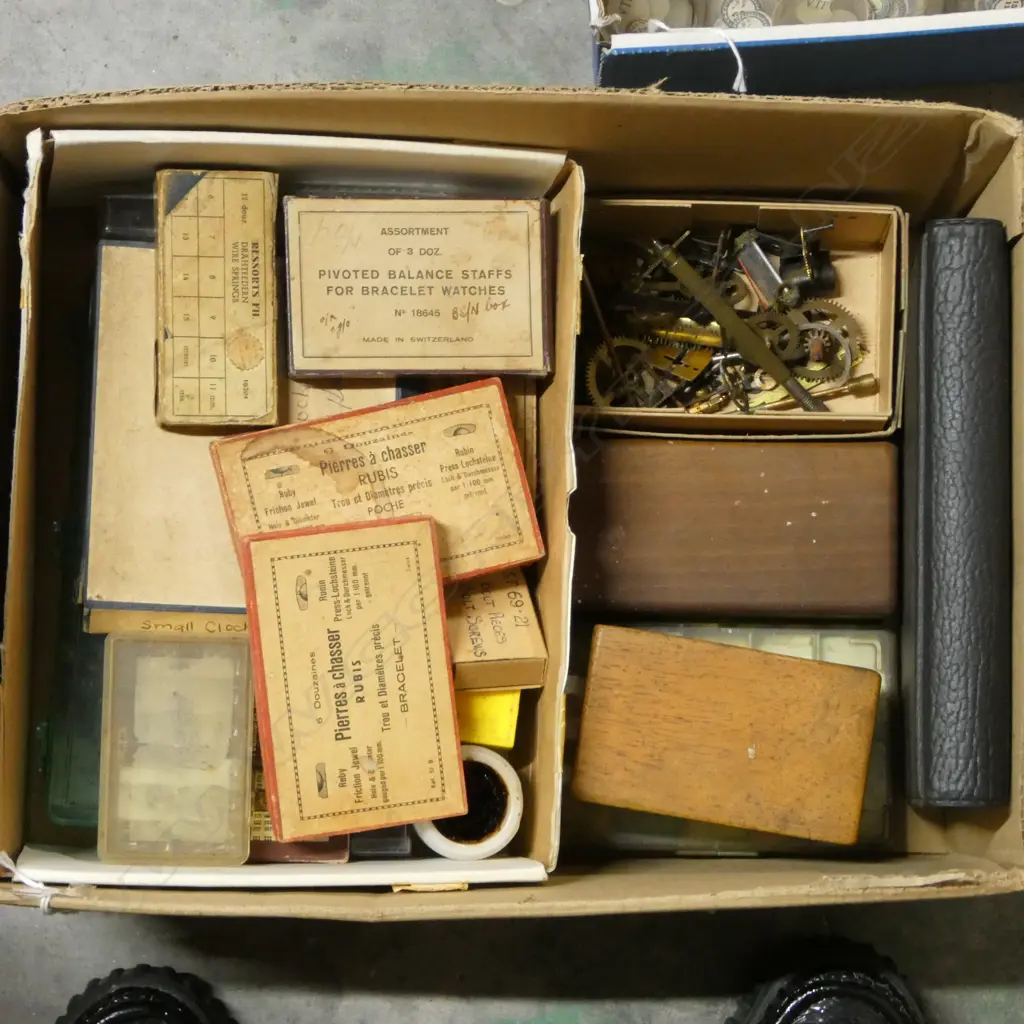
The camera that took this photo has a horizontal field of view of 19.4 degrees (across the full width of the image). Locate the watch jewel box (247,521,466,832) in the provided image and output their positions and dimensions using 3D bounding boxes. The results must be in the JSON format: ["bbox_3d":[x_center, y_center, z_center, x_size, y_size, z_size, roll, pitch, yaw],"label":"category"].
[{"bbox_3d":[-0.062,0.066,1.209,0.076,0.018,0.119,-8,86,1],"label":"watch jewel box"}]

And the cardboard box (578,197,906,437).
[{"bbox_3d":[0.096,-0.080,1.305,0.141,0.070,0.099,0,86,2],"label":"cardboard box"}]

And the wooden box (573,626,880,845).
[{"bbox_3d":[0.090,0.095,1.272,0.119,0.045,0.073,9,86,2],"label":"wooden box"}]

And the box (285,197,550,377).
[{"bbox_3d":[-0.038,-0.092,1.239,0.108,0.018,0.073,0,86,2],"label":"box"}]

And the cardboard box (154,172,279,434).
[{"bbox_3d":[-0.121,-0.087,1.240,0.050,0.020,0.105,0,86,2],"label":"cardboard box"}]

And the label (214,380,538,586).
[{"bbox_3d":[-0.054,-0.004,1.224,0.119,0.018,0.075,-13,86,1],"label":"label"}]

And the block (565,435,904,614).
[{"bbox_3d":[0.094,0.009,1.307,0.141,0.055,0.075,0,86,2],"label":"block"}]

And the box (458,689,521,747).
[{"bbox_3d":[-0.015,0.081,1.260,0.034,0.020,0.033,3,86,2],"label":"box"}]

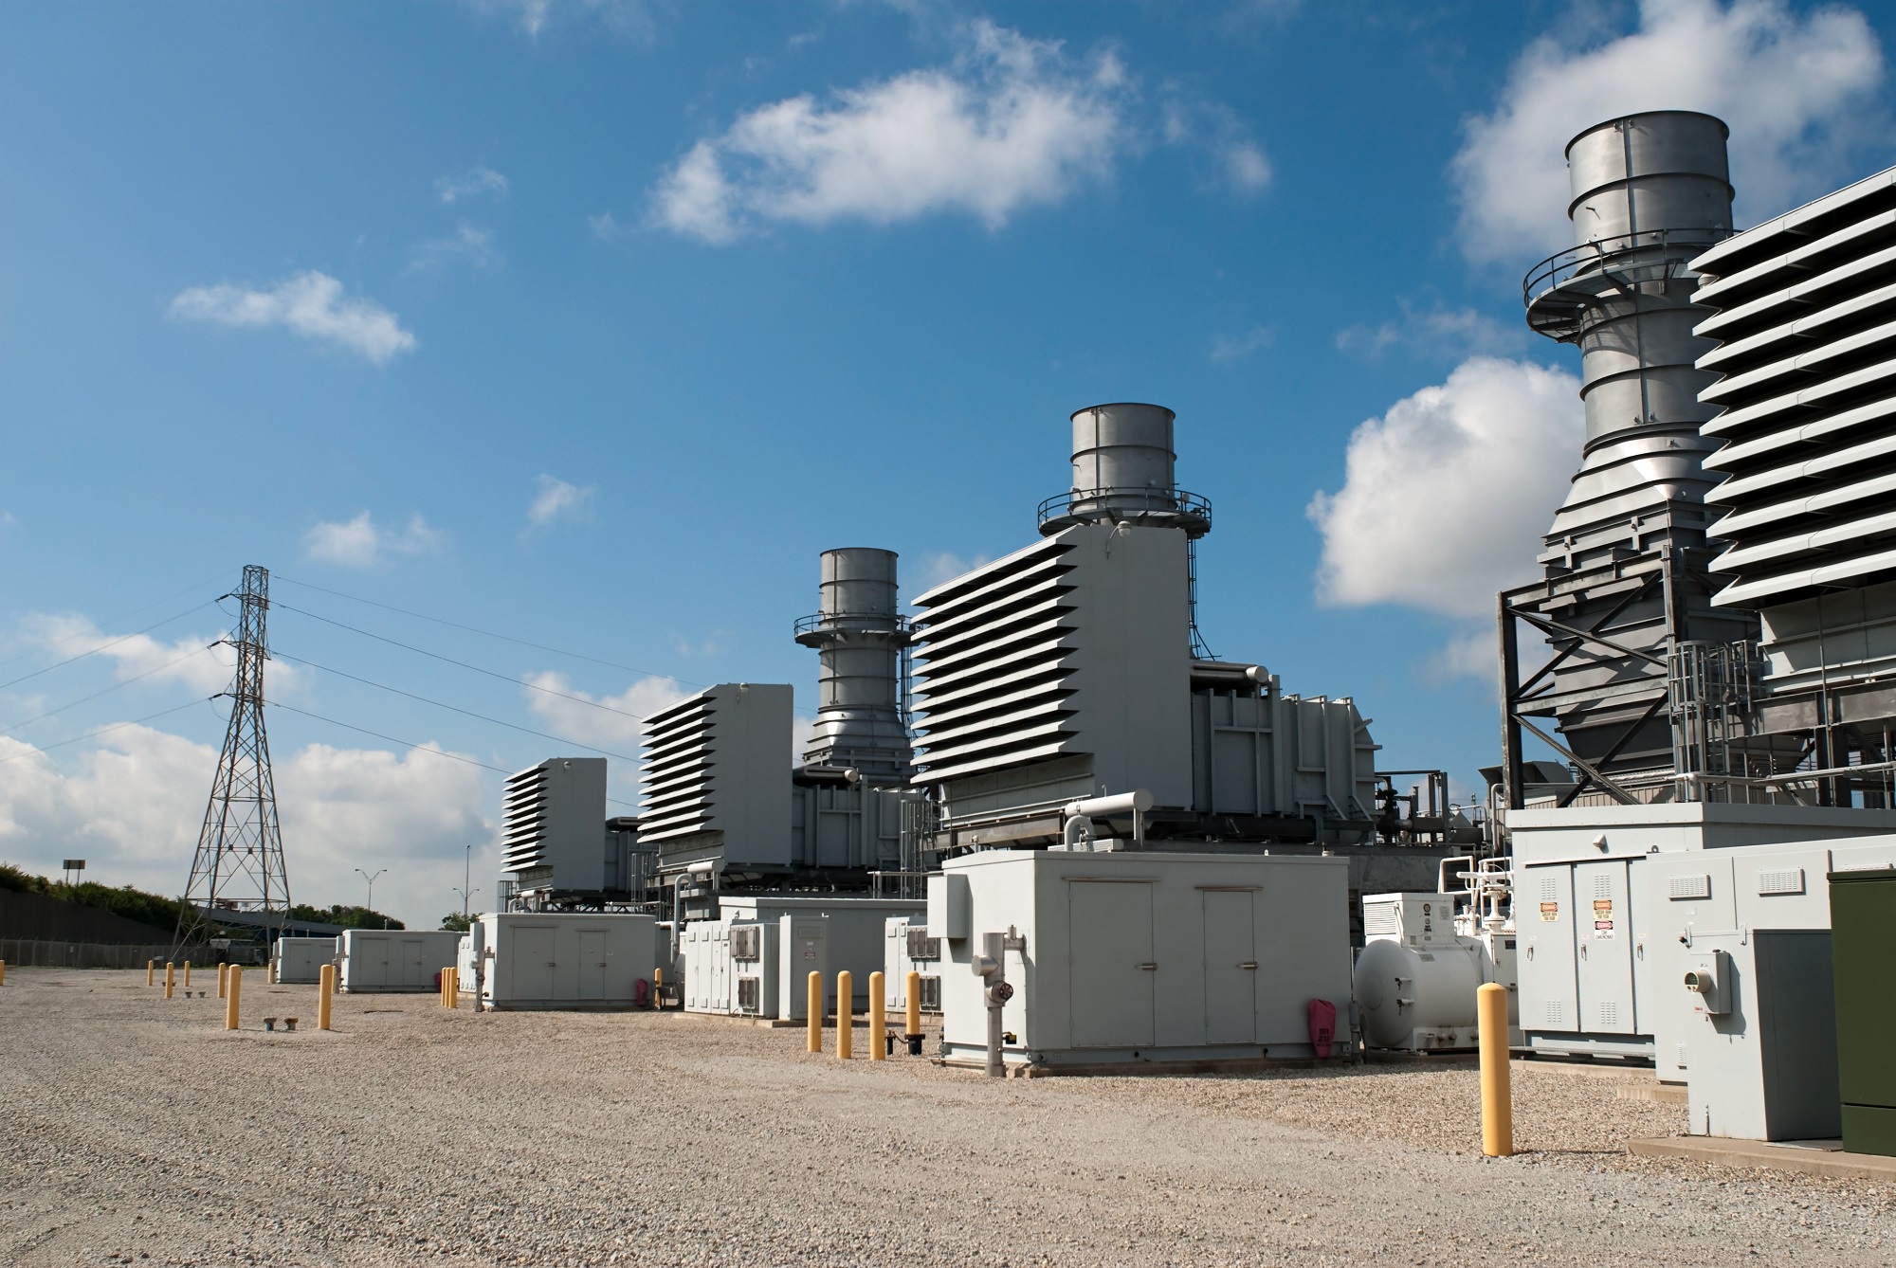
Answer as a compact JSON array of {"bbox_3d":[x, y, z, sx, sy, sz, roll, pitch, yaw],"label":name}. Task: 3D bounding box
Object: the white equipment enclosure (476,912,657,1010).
[{"bbox_3d":[-12.566,10.729,62.369,5.270,2.866,3.054,4,-11,-24],"label":"white equipment enclosure"}]

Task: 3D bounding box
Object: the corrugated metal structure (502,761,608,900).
[{"bbox_3d":[-25.992,12.822,124.473,4.365,8.512,11.058,4,-11,-24],"label":"corrugated metal structure"}]

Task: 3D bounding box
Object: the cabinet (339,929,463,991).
[{"bbox_3d":[-26.133,15.626,90.509,4.976,2.823,2.910,4,-11,-24],"label":"cabinet"}]

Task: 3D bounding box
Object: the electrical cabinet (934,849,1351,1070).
[{"bbox_3d":[2.777,4.616,26.921,5.005,2.808,2.910,4,-11,-24],"label":"electrical cabinet"}]

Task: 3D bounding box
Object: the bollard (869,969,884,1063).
[{"bbox_3d":[-1.036,5.654,28.032,0.215,1.295,0.215,4,-11,-24],"label":"bollard"}]

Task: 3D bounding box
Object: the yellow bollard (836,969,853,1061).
[{"bbox_3d":[-1.516,5.657,28.044,0.215,1.295,0.215,4,-11,-24],"label":"yellow bollard"}]

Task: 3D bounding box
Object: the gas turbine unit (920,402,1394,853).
[{"bbox_3d":[6.249,1.030,62.536,12.513,14.550,11.058,4,-11,-24],"label":"gas turbine unit"}]

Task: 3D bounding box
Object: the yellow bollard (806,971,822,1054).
[{"bbox_3d":[-2.129,6.066,30.412,0.215,1.295,0.215,4,-11,-24],"label":"yellow bollard"}]

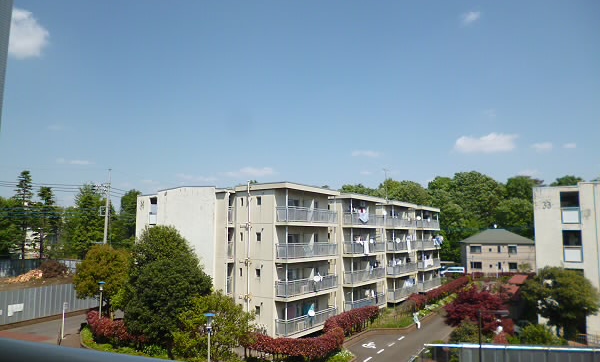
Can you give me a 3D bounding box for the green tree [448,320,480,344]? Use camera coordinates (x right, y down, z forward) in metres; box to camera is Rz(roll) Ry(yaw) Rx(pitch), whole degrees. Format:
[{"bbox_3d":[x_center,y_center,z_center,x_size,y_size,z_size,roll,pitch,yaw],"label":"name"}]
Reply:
[{"bbox_3d":[12.067,11.181,30.508,2.200,1.850,2.200,0,-7,0],"label":"green tree"}]

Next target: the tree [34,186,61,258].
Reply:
[{"bbox_3d":[-44.990,8.796,73.943,3.960,15.670,3.960,0,-7,0],"label":"tree"}]

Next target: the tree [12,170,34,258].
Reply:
[{"bbox_3d":[-56.599,8.335,85.297,4.400,20.600,4.400,5,-9,-33],"label":"tree"}]

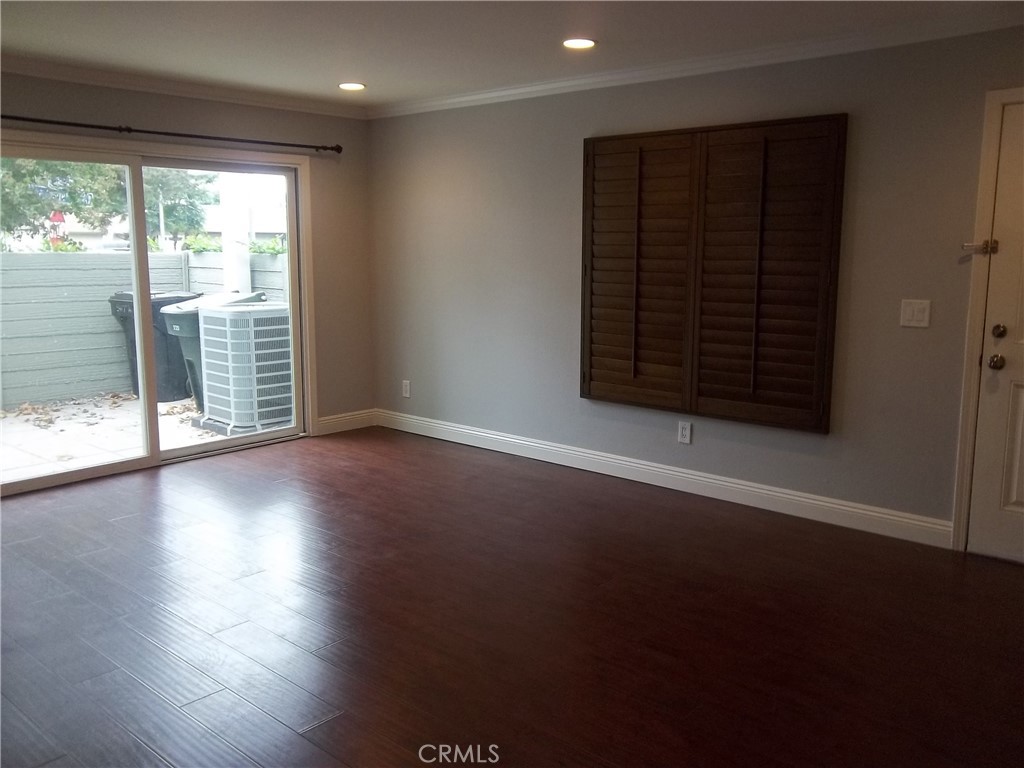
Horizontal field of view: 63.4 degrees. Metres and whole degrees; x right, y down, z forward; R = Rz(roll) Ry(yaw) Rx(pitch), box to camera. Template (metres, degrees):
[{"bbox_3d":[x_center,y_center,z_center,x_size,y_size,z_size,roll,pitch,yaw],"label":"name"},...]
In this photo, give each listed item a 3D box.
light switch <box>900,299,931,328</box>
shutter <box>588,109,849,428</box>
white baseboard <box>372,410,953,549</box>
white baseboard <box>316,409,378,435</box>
[{"bbox_3d":[1.915,-0.334,3.933,0.120,0.120,0.010,8,13,40],"label":"light switch"},{"bbox_3d":[1.038,-0.609,4.630,1.548,1.581,0.055,8,13,40],"label":"shutter"},{"bbox_3d":[0.488,0.494,5.327,4.270,0.140,0.018,8,13,40],"label":"white baseboard"},{"bbox_3d":[-1.290,0.300,6.507,0.018,0.140,0.549,8,13,40],"label":"white baseboard"}]

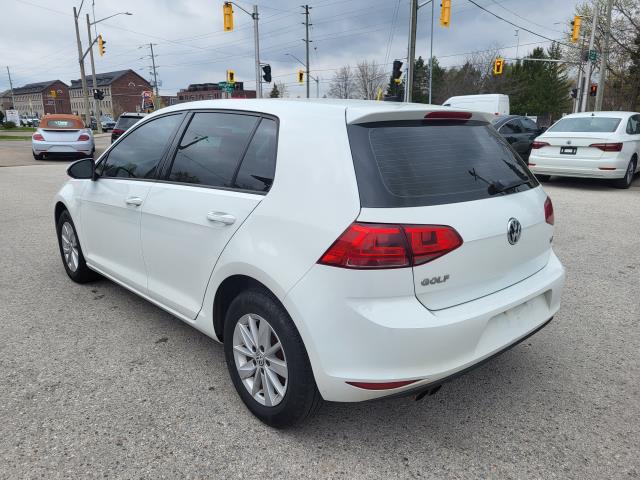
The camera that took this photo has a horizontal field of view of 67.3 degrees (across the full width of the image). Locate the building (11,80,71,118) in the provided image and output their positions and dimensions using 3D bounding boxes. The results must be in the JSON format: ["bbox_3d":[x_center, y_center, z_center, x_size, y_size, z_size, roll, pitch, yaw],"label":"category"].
[{"bbox_3d":[-98.069,-49.027,171.940,27.000,14.000,12.500,12,18,40],"label":"building"}]

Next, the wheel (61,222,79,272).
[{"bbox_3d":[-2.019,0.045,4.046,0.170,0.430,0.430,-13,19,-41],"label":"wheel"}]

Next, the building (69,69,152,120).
[{"bbox_3d":[-60.079,-40.463,137.630,26.000,14.200,12.500,12,18,40],"label":"building"}]

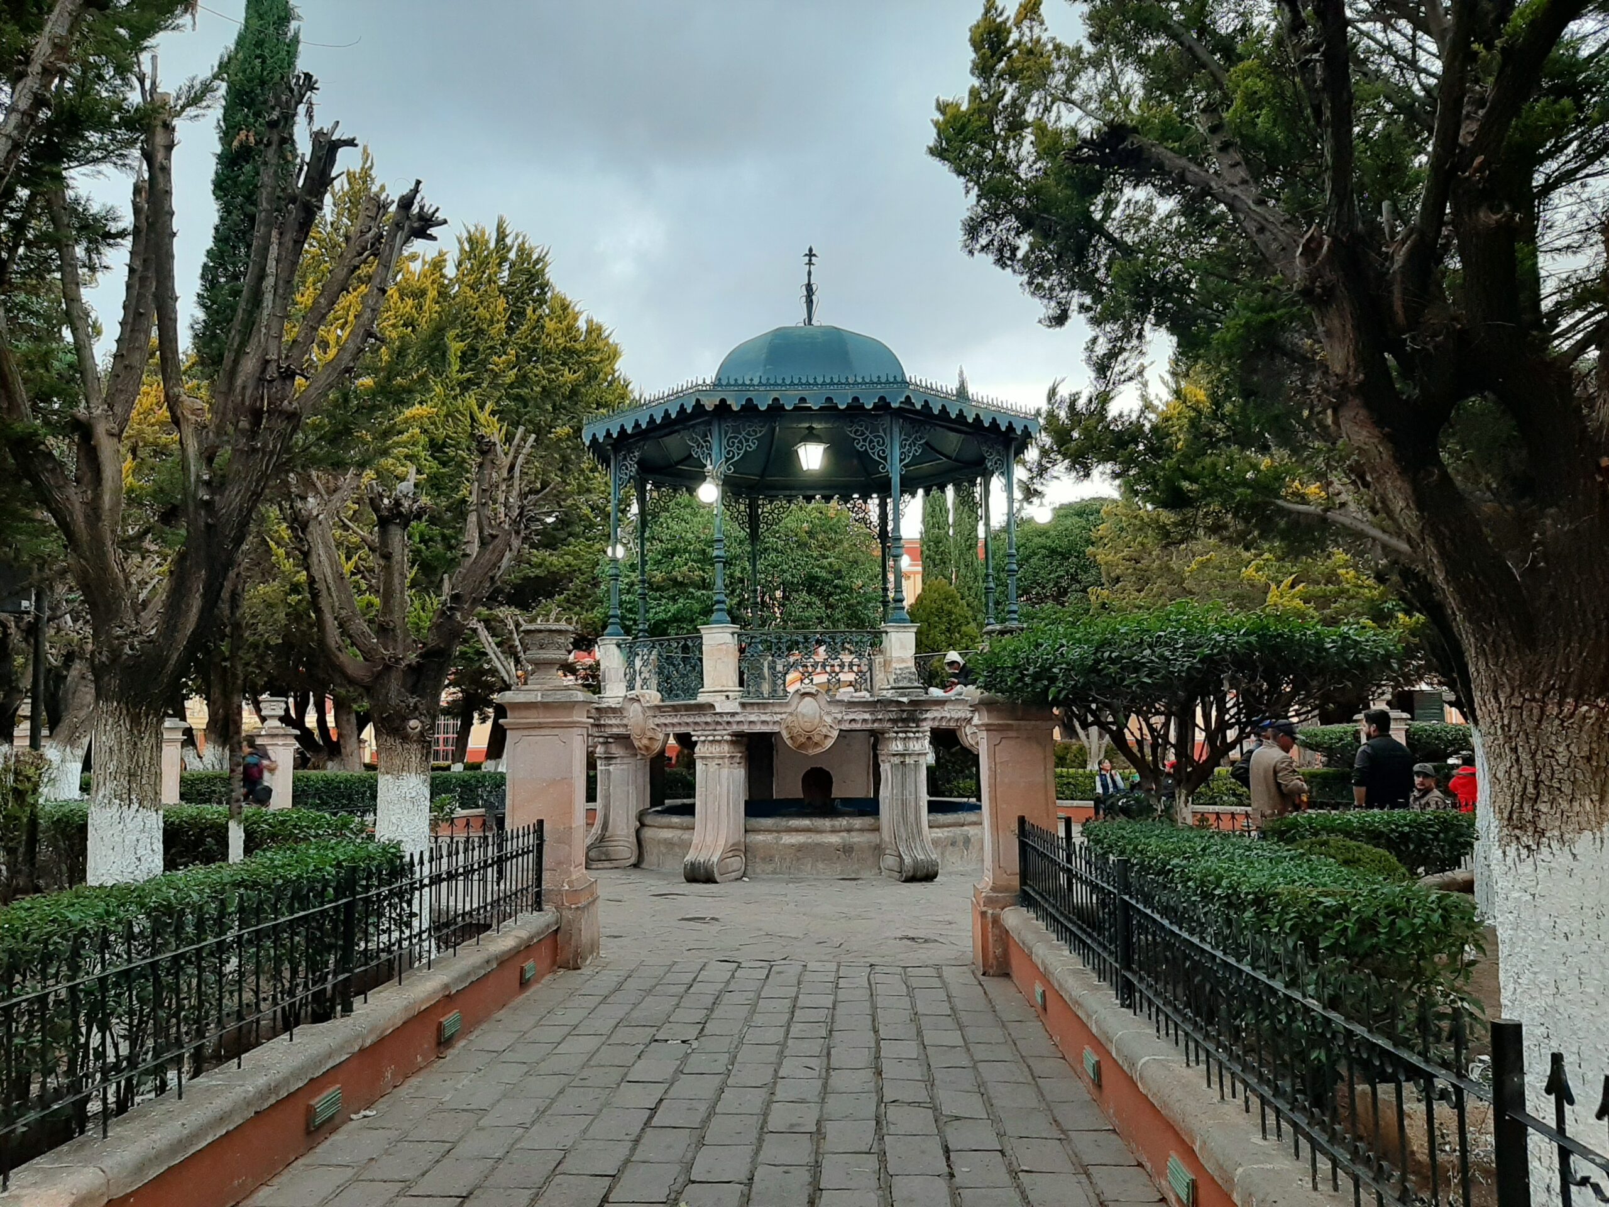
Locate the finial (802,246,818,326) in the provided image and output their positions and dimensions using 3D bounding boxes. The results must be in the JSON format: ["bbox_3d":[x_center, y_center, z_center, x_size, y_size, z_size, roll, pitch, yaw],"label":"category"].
[{"bbox_3d":[0.093,-4.687,17.821,0.230,1.230,0.230,-1,-7,2],"label":"finial"}]

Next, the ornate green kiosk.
[{"bbox_3d":[0.128,-0.785,17.334,6.000,8.780,6.000,-1,-7,2],"label":"ornate green kiosk"}]

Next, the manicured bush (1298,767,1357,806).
[{"bbox_3d":[9.164,3.321,21.145,1.700,0.850,0.900,-6,-9,37],"label":"manicured bush"}]

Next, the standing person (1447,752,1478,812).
[{"bbox_3d":[7.570,2.398,13.806,0.420,1.380,0.320,-1,-7,6],"label":"standing person"}]

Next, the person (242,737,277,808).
[{"bbox_3d":[-6.916,2.542,15.208,0.450,1.740,0.500,-3,-8,21],"label":"person"}]

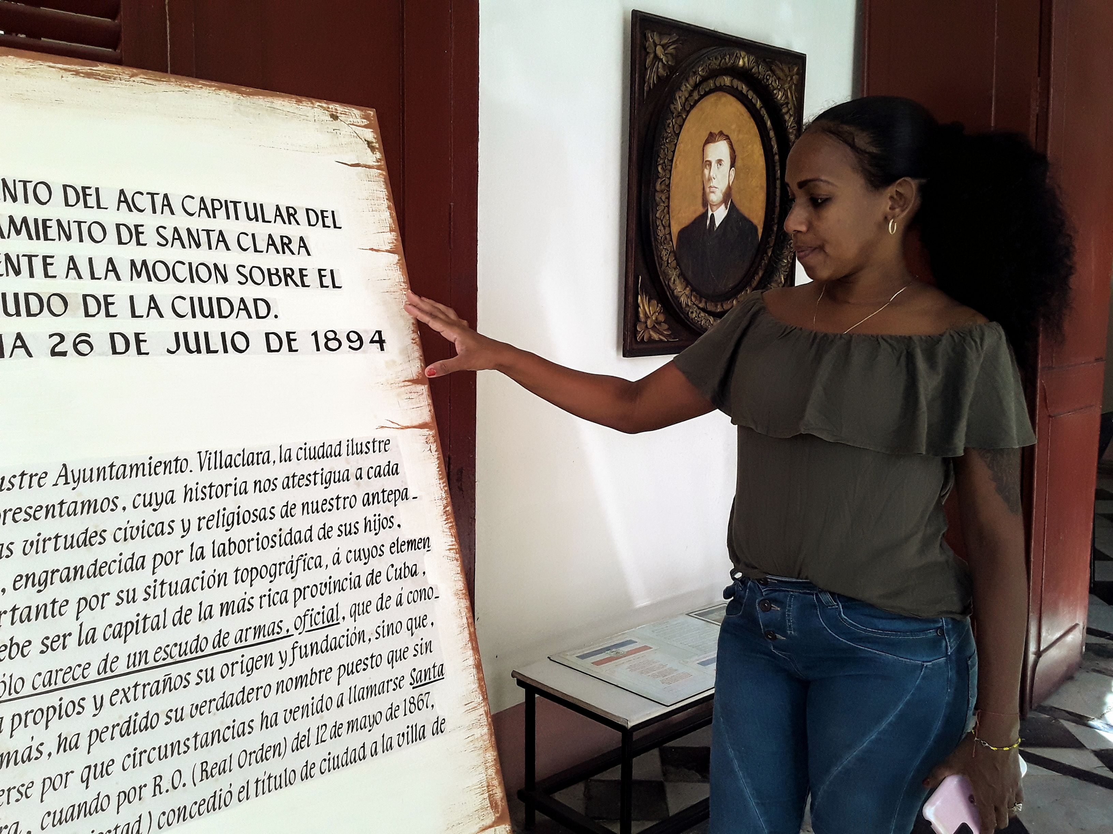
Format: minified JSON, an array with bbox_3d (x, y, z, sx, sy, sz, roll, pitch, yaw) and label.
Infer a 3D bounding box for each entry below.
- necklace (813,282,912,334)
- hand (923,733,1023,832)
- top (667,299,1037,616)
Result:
[{"bbox_3d":[0.406,-0.142,1.360,0.140,0.125,0.140,-2,5,-40],"label":"necklace"},{"bbox_3d":[0.535,0.476,1.280,0.115,0.140,0.085,-1,4,-25],"label":"hand"},{"bbox_3d":[0.411,0.040,1.419,0.280,0.440,0.520,-2,5,-40],"label":"top"}]

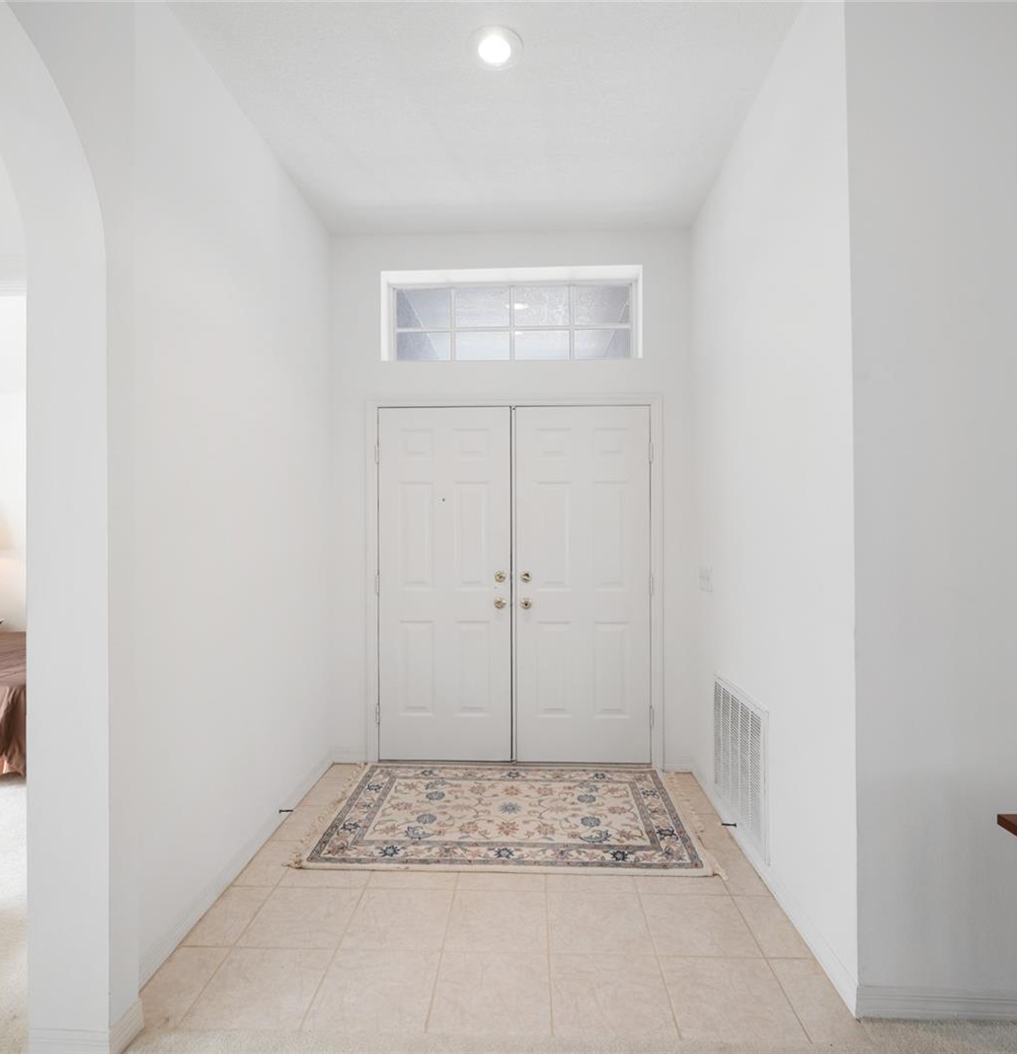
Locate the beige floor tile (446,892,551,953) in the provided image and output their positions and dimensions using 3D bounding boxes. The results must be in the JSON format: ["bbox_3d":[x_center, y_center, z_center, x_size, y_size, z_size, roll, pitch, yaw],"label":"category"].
[{"bbox_3d":[-0.034,1.330,2.073,0.331,0.010,0.331,0,0,2],"label":"beige floor tile"}]

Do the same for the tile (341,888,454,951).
[{"bbox_3d":[-0.364,1.331,2.084,0.331,0.010,0.331,0,0,2],"label":"tile"}]

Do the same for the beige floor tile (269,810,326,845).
[{"bbox_3d":[-0.919,1.330,2.750,0.165,0.010,0.327,0,0,2],"label":"beige floor tile"}]

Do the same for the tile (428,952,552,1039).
[{"bbox_3d":[-0.044,1.324,1.749,0.330,0.010,0.310,0,0,2],"label":"tile"}]

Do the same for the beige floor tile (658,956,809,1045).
[{"bbox_3d":[0.616,1.324,1.727,0.330,0.010,0.310,0,0,2],"label":"beige floor tile"}]

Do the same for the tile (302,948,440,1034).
[{"bbox_3d":[-0.374,1.324,1.760,0.330,0.010,0.310,0,0,2],"label":"tile"}]

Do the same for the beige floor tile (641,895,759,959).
[{"bbox_3d":[0.626,1.326,2.046,0.330,0.010,0.327,0,0,2],"label":"beige floor tile"}]

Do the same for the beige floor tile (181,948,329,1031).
[{"bbox_3d":[-0.706,1.328,1.776,0.331,0.010,0.309,0,0,2],"label":"beige floor tile"}]

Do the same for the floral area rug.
[{"bbox_3d":[0.003,1.326,2.888,1.672,0.012,1.056,0,0,2],"label":"floral area rug"}]

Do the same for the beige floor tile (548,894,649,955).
[{"bbox_3d":[0.297,1.330,2.062,0.331,0.010,0.331,0,0,2],"label":"beige floor tile"}]

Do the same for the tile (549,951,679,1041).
[{"bbox_3d":[0.286,1.324,1.738,0.330,0.010,0.310,0,0,2],"label":"tile"}]

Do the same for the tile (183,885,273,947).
[{"bbox_3d":[-0.950,1.331,2.105,0.179,0.010,0.331,0,0,2],"label":"tile"}]

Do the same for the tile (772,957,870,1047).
[{"bbox_3d":[0.860,1.326,1.722,0.156,0.010,0.309,0,0,2],"label":"tile"}]

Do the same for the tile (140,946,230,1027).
[{"bbox_3d":[-0.951,1.323,1.778,0.165,0.010,0.310,0,0,2],"label":"tile"}]

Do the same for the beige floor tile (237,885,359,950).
[{"bbox_3d":[-0.693,1.326,2.089,0.330,0.010,0.327,0,0,2],"label":"beige floor tile"}]

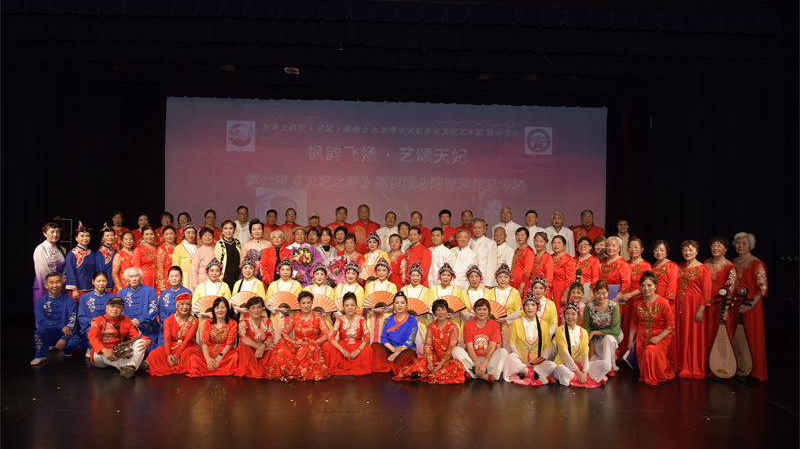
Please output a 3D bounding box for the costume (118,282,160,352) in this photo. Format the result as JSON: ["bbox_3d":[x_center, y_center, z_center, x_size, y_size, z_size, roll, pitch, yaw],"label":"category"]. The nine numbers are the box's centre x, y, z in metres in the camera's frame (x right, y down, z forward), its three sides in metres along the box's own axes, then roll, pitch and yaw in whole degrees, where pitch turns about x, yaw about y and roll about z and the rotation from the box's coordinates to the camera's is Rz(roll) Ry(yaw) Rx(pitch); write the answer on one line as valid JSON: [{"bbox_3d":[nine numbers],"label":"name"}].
[{"bbox_3d":[-3.298,1.221,6.700,0.520,0.920,0.550,1,0,-18],"label":"costume"}]

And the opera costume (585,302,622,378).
[{"bbox_3d":[2.435,1.346,6.380,0.460,0.840,0.550,1,0,25],"label":"opera costume"}]

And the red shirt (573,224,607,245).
[{"bbox_3d":[2.704,0.344,7.650,0.460,0.660,0.270,1,0,11],"label":"red shirt"}]

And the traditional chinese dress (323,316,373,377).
[{"bbox_3d":[-0.594,1.343,6.030,0.570,0.635,0.520,1,0,-3],"label":"traditional chinese dress"}]

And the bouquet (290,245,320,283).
[{"bbox_3d":[-1.232,0.521,6.950,0.390,0.520,0.280,1,0,-8],"label":"bouquet"}]

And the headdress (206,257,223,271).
[{"bbox_3d":[-2.307,0.485,6.630,0.200,0.180,0.200,1,0,-13],"label":"headdress"}]

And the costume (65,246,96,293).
[{"bbox_3d":[-4.194,0.591,7.000,0.400,0.610,0.260,1,0,-17],"label":"costume"}]

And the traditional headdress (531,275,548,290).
[{"bbox_3d":[1.656,0.692,6.330,0.210,0.200,0.200,1,0,9],"label":"traditional headdress"}]

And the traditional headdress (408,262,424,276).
[{"bbox_3d":[0.201,0.549,6.480,0.200,0.180,0.200,1,0,0],"label":"traditional headdress"}]

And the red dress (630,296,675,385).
[{"bbox_3d":[2.889,1.303,6.100,0.500,0.940,0.620,1,0,28],"label":"red dress"}]

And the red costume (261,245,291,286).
[{"bbox_3d":[-1.638,0.590,7.100,0.440,0.640,0.300,1,0,-10],"label":"red costume"}]

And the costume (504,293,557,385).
[{"bbox_3d":[1.482,1.292,6.100,0.600,0.920,0.620,1,0,10],"label":"costume"}]

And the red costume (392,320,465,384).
[{"bbox_3d":[0.314,1.365,5.880,0.780,0.620,0.550,1,0,0],"label":"red costume"}]

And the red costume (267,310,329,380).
[{"bbox_3d":[-1.151,1.336,6.016,0.740,0.700,0.620,1,0,-8],"label":"red costume"}]

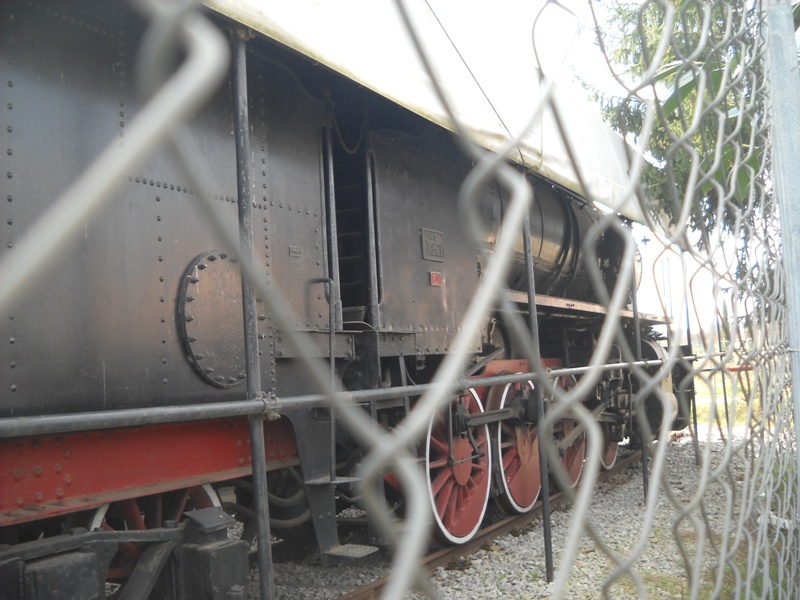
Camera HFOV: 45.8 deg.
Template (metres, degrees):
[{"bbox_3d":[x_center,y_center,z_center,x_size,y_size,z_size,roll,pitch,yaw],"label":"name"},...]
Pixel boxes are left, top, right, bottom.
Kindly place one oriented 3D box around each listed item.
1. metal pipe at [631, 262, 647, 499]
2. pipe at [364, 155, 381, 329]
[{"bbox_3d":[2.736,0.829,10.837,0.050,2.850,0.050,-4,-4,26],"label":"metal pipe"},{"bbox_3d":[-0.162,-0.353,5.518,0.040,1.028,0.040,-5,-5,26],"label":"pipe"}]

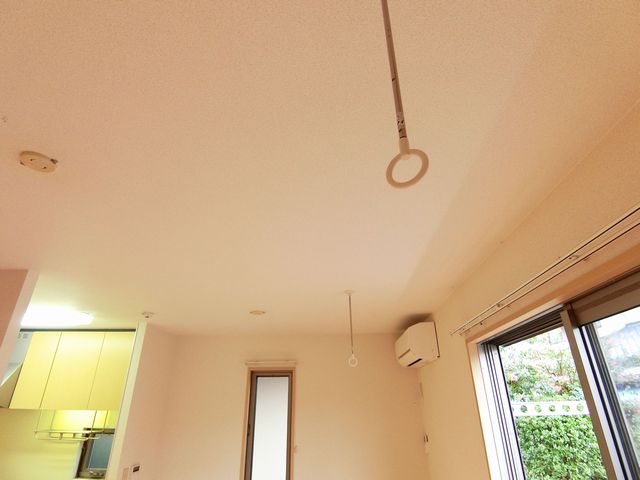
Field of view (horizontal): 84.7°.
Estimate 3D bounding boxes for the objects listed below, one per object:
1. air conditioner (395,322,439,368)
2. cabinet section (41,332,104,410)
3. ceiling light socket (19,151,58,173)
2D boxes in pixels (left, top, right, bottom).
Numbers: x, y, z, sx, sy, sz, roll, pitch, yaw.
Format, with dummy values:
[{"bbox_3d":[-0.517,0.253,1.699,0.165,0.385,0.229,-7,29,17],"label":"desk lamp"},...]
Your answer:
[{"bbox_3d":[0.892,1.003,3.291,0.225,0.293,0.797,-1,-25,4],"label":"air conditioner"},{"bbox_3d":[-2.361,1.325,3.563,0.465,0.691,0.370,-2,-24,4],"label":"cabinet section"},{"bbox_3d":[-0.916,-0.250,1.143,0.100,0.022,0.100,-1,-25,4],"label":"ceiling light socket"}]

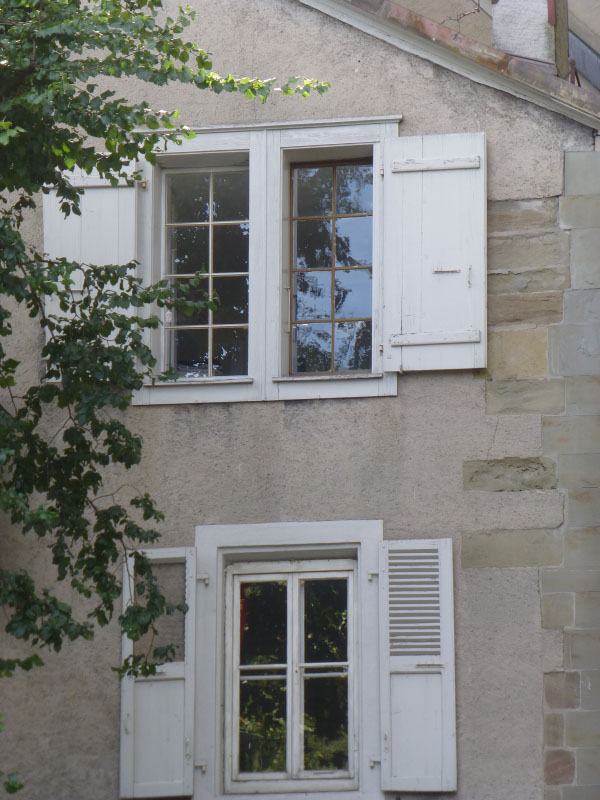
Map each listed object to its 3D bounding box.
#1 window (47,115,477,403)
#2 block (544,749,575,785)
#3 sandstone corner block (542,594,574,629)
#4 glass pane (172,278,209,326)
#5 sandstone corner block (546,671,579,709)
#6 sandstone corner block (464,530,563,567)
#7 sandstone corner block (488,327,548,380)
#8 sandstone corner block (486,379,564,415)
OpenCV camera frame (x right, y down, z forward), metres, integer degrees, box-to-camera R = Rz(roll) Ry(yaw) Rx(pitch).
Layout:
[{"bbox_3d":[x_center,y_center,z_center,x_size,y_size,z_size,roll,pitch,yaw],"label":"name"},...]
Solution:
[{"bbox_3d":[-0.226,-0.902,24.386,3.063,1.980,0.330,-2,-15,9],"label":"window"},{"bbox_3d":[1.703,2.408,23.190,0.201,0.232,0.200,-2,-15,9],"label":"block"},{"bbox_3d":[1.710,1.411,23.453,0.213,0.231,0.200,-2,-15,9],"label":"sandstone corner block"},{"bbox_3d":[-0.762,-0.678,24.624,0.292,0.350,0.012,-2,-15,9],"label":"glass pane"},{"bbox_3d":[1.728,1.921,23.315,0.235,0.238,0.200,-2,-15,9],"label":"sandstone corner block"},{"bbox_3d":[1.415,1.009,23.608,0.669,0.257,0.200,-2,-15,9],"label":"sandstone corner block"},{"bbox_3d":[1.472,-0.286,23.943,0.416,0.361,0.200,-2,-15,9],"label":"sandstone corner block"},{"bbox_3d":[1.520,0.005,23.858,0.522,0.242,0.200,-2,-15,9],"label":"sandstone corner block"}]

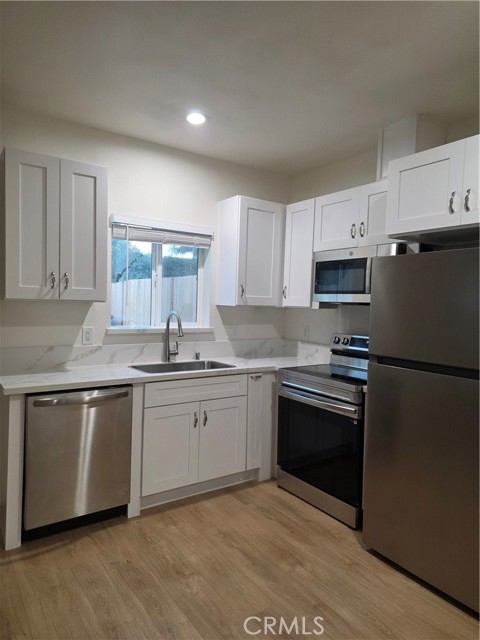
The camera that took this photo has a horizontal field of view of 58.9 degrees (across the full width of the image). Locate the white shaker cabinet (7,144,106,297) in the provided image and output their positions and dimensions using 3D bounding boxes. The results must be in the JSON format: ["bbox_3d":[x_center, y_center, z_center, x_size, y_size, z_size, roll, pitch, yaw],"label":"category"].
[{"bbox_3d":[-1.251,-0.579,2.857,0.611,0.897,0.326,0,3,-35],"label":"white shaker cabinet"}]

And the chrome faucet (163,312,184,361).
[{"bbox_3d":[-0.507,0.150,3.375,0.121,0.409,0.258,0,3,-35],"label":"chrome faucet"}]

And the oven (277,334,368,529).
[{"bbox_3d":[0.773,0.732,3.153,0.717,1.193,0.765,0,3,-35],"label":"oven"}]

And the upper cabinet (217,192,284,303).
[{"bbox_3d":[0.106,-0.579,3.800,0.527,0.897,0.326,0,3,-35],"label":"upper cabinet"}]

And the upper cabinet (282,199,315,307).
[{"bbox_3d":[0.642,-0.563,3.759,0.327,0.897,0.364,0,3,-35],"label":"upper cabinet"}]

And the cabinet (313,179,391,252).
[{"bbox_3d":[1.010,-0.756,3.229,0.327,0.452,0.909,0,3,-35],"label":"cabinet"}]

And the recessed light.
[{"bbox_3d":[-0.299,-1.387,2.940,0.135,0.025,0.135,2,2,0],"label":"recessed light"}]

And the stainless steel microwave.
[{"bbox_3d":[0.965,-0.321,3.233,0.396,0.416,0.763,0,3,-35],"label":"stainless steel microwave"}]

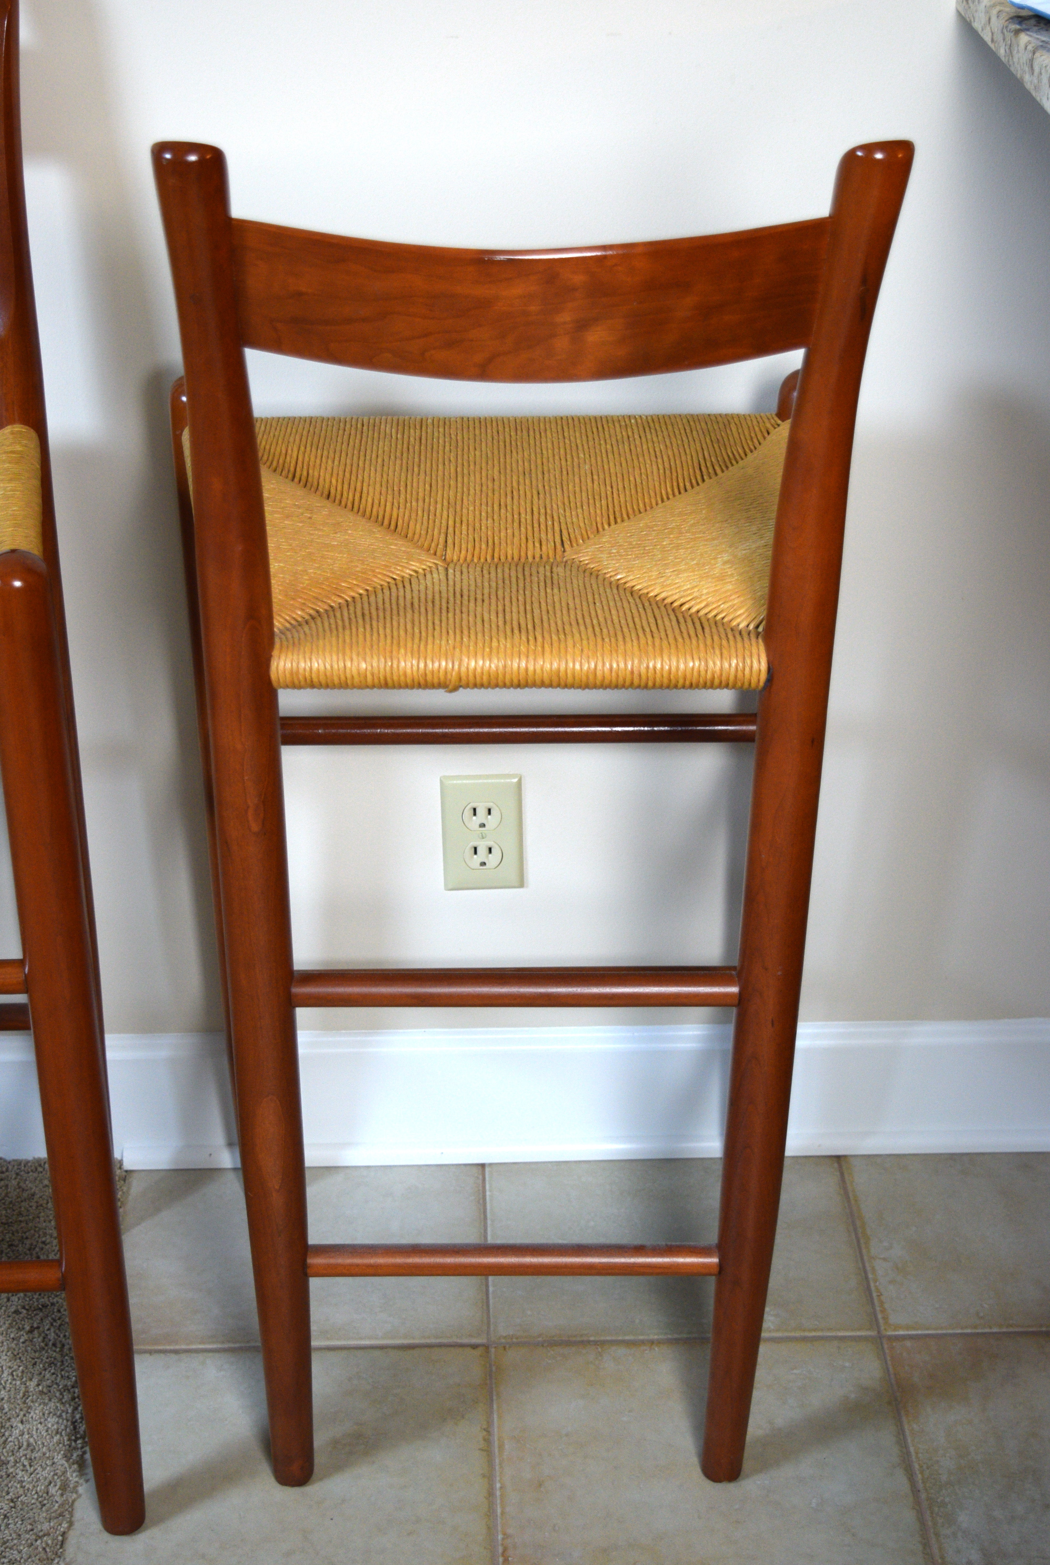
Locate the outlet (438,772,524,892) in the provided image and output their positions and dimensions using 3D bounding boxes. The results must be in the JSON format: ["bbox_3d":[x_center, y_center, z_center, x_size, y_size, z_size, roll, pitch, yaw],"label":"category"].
[{"bbox_3d":[-0.036,0.046,1.984,0.070,0.114,0.007,-1,28,-1],"label":"outlet"}]

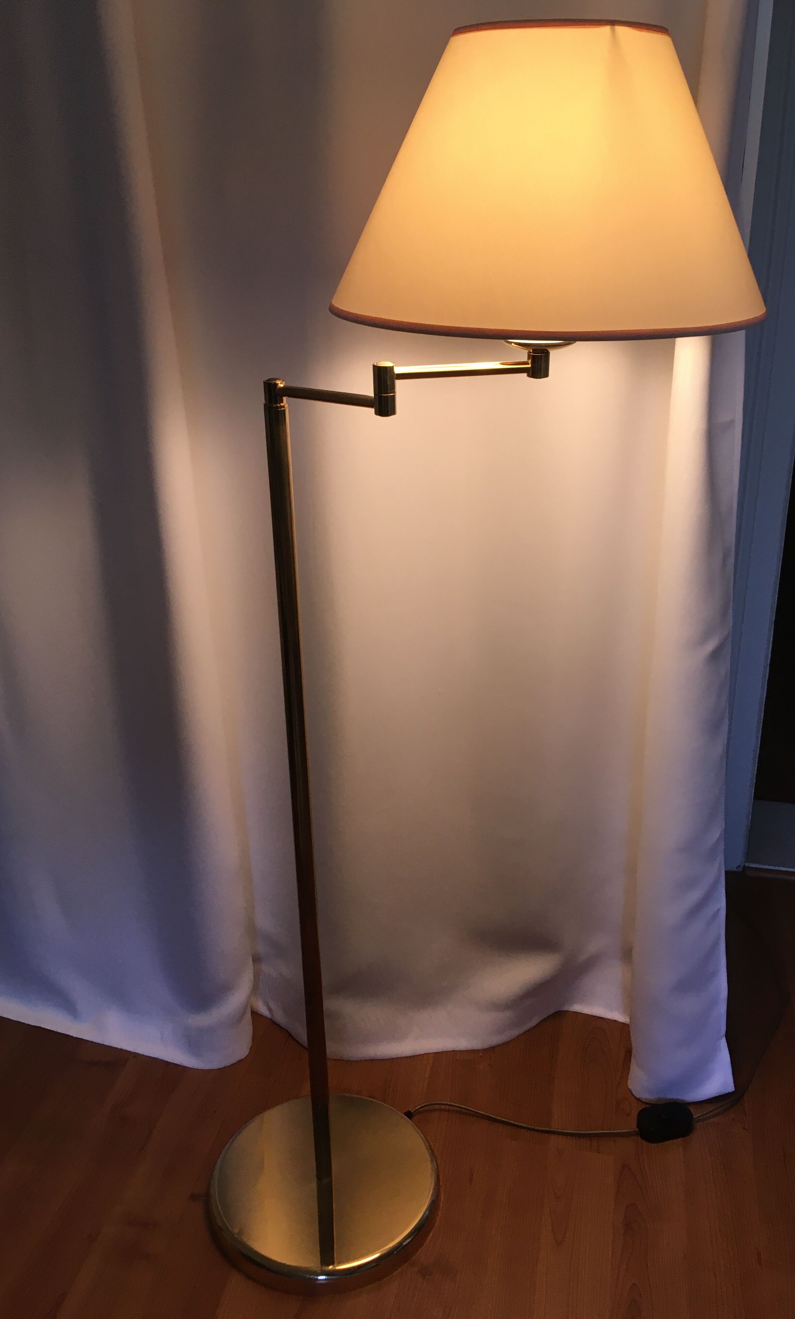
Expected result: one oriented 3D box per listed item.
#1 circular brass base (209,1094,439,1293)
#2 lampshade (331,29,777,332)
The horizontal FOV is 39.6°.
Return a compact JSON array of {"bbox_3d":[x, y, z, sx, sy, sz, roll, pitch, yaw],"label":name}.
[{"bbox_3d":[-0.095,0.706,1.493,0.312,0.033,0.312,-1,23,0],"label":"circular brass base"},{"bbox_3d":[0.132,-0.418,0.961,0.388,0.222,0.388,-1,23,0],"label":"lampshade"}]

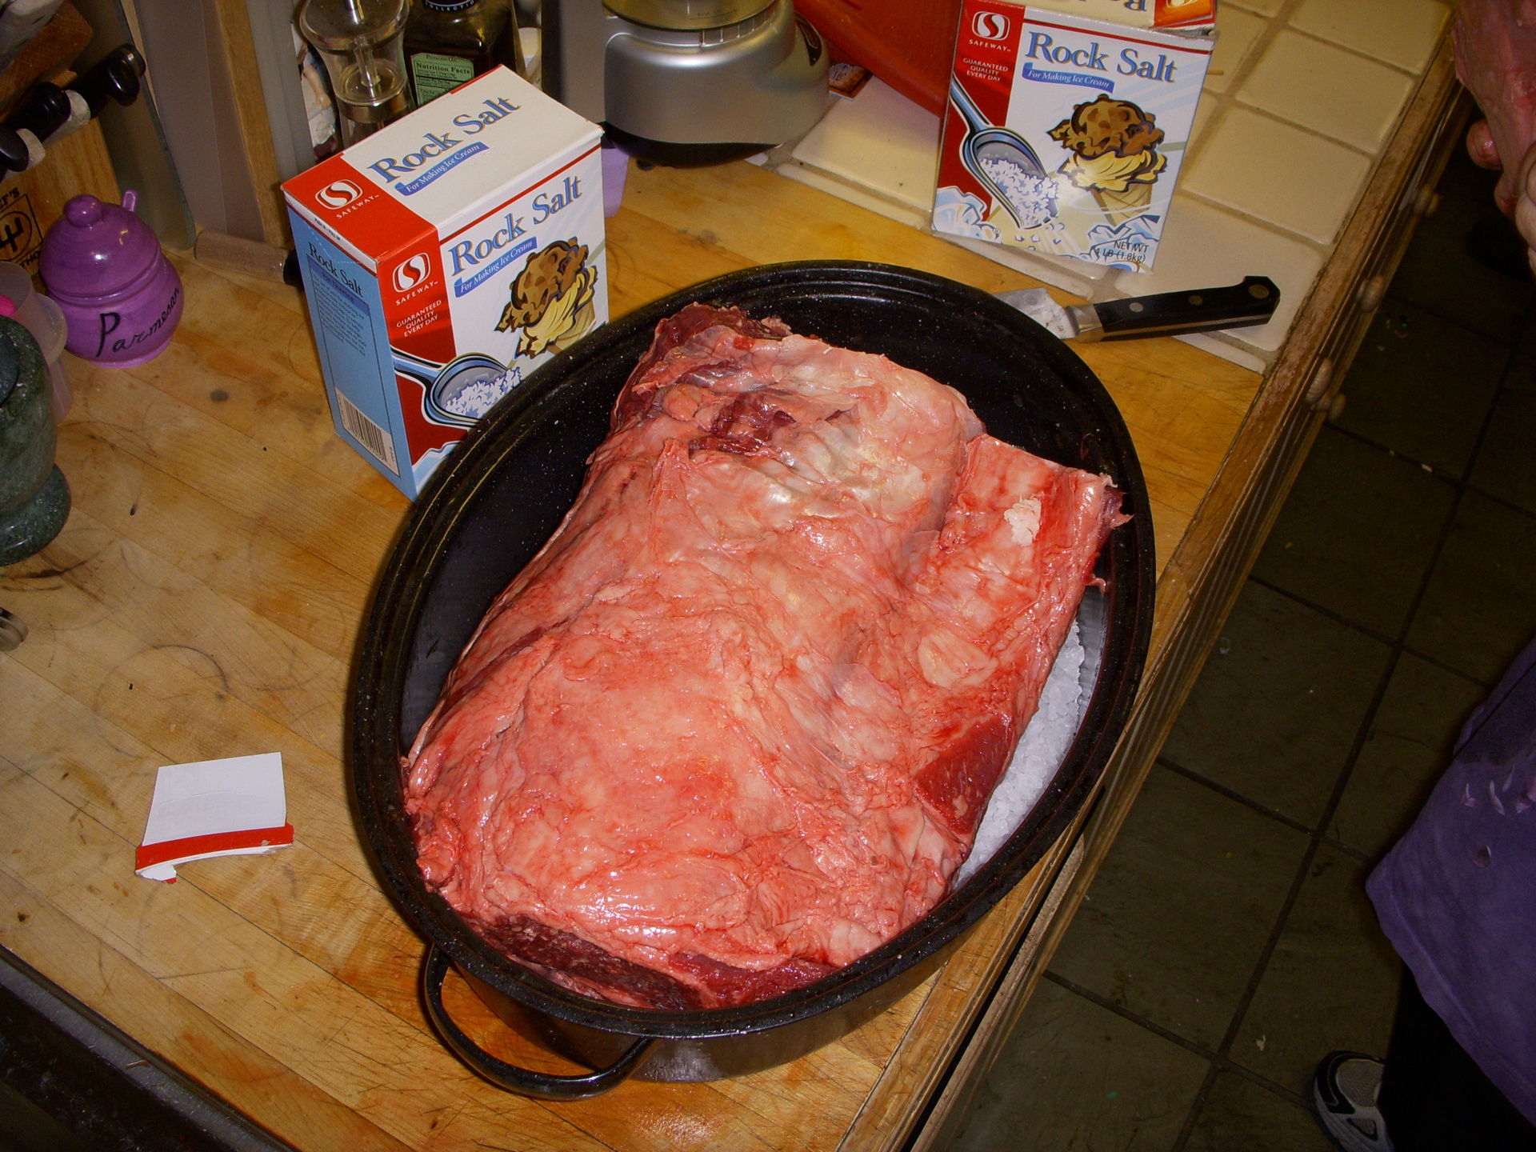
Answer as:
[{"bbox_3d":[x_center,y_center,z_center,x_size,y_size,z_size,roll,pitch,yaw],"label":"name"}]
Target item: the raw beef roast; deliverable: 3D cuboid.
[{"bbox_3d":[-0.002,0.040,0.775,0.248,0.150,0.346,20,53,13],"label":"raw beef roast"}]

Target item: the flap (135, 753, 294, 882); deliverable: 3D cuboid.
[{"bbox_3d":[-0.267,0.117,0.816,0.073,0.009,0.066,-6,52,-7],"label":"flap"}]

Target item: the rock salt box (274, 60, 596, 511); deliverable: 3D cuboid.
[{"bbox_3d":[-0.170,-0.160,0.935,0.076,0.175,0.150,37,59,24],"label":"rock salt box"}]

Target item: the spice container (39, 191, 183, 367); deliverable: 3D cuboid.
[{"bbox_3d":[-0.386,-0.177,0.981,0.076,0.108,0.075,1,51,-2],"label":"spice container"}]

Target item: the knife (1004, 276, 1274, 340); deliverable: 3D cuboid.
[{"bbox_3d":[0.152,-0.159,1.050,0.345,0.022,0.048,-7,52,-9],"label":"knife"}]

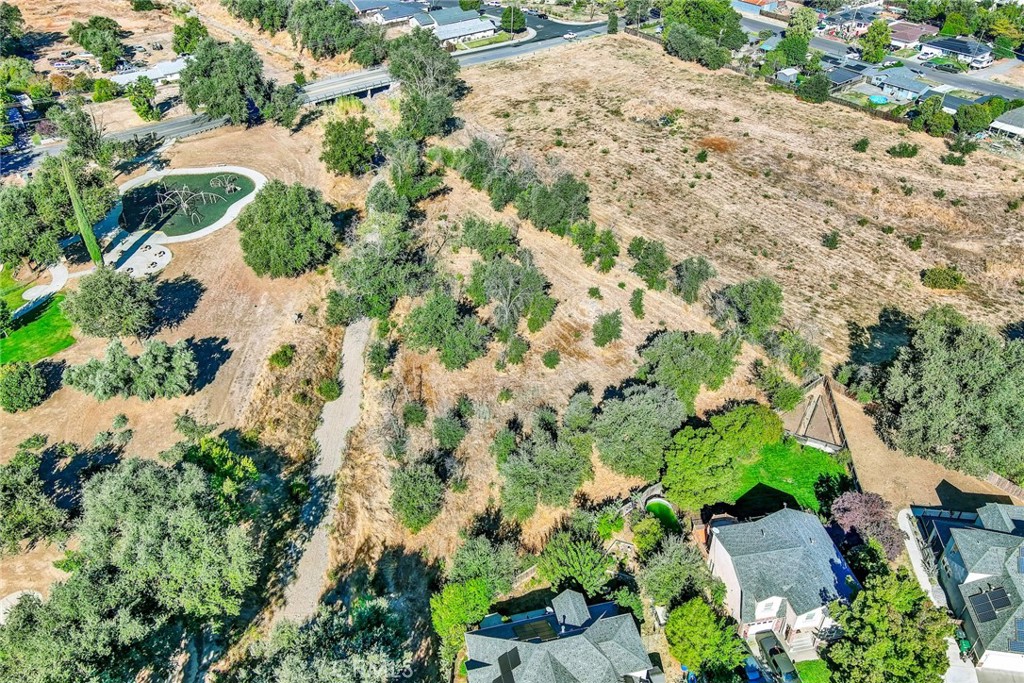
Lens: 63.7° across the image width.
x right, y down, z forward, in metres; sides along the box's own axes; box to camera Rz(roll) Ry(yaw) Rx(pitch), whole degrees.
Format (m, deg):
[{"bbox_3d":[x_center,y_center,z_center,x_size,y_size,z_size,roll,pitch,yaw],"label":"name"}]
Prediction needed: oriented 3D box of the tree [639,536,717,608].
[{"bbox_3d":[18.590,26.490,93.330,8.400,6.800,8.000,0,36,0],"label":"tree"}]

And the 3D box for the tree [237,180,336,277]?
[{"bbox_3d":[-36.000,-16.944,133.164,15.600,15.000,15.600,0,35,0],"label":"tree"}]

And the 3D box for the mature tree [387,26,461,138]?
[{"bbox_3d":[-21.280,-62.060,199.350,16.500,24.000,16.000,0,36,0],"label":"mature tree"}]

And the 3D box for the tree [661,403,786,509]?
[{"bbox_3d":[26.580,15.130,105.250,14.000,11.000,13.000,0,36,0],"label":"tree"}]

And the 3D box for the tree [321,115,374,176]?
[{"bbox_3d":[-33.000,-38.314,166.299,10.600,12.000,10.600,0,35,0],"label":"tree"}]

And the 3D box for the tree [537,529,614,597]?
[{"bbox_3d":[7.370,25.850,96.080,8.700,6.000,8.500,0,38,0],"label":"tree"}]

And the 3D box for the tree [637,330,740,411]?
[{"bbox_3d":[26.040,4.490,122.280,15.000,8.000,14.500,0,38,0],"label":"tree"}]

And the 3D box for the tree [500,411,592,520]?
[{"bbox_3d":[4.420,16.130,106.450,11.700,8.800,15.500,0,38,0],"label":"tree"}]

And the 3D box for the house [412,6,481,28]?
[{"bbox_3d":[-20.800,-102.818,264.696,19.000,4.800,13.000,-25,42,-31],"label":"house"}]

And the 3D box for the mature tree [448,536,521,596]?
[{"bbox_3d":[-3.360,26.000,94.500,8.400,6.200,7.600,0,36,0],"label":"mature tree"}]

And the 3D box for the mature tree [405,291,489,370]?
[{"bbox_3d":[-10.230,-1.610,129.400,13.500,9.000,15.500,0,38,0],"label":"mature tree"}]

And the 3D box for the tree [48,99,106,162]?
[{"bbox_3d":[-97.370,-46.460,184.570,10.500,13.000,12.000,0,38,0],"label":"tree"}]

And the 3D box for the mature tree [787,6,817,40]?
[{"bbox_3d":[86.500,-93.918,246.146,8.600,11.500,8.600,0,35,0],"label":"mature tree"}]

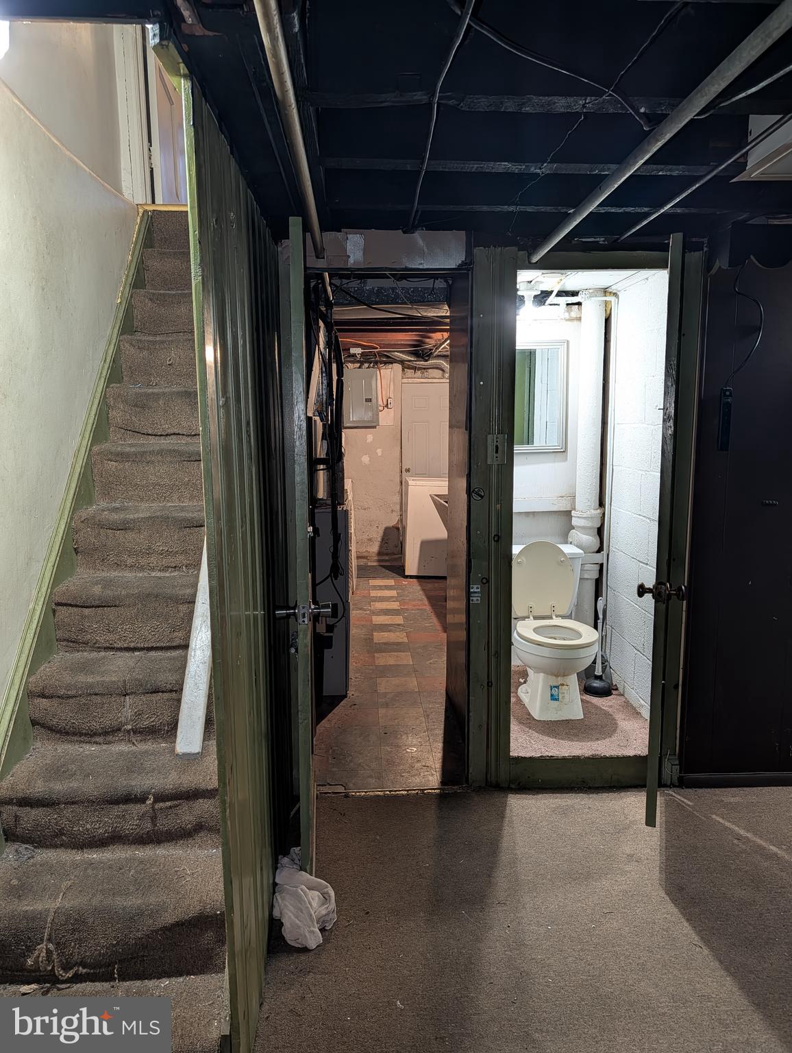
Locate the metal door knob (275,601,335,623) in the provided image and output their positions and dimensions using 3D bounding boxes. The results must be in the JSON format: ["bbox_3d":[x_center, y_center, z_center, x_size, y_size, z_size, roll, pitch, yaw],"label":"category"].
[{"bbox_3d":[-0.288,0.270,2.306,0.176,0.067,0.091,-1,8,-6],"label":"metal door knob"}]

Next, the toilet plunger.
[{"bbox_3d":[1.012,0.589,3.632,0.139,0.488,0.139,-1,8,-3],"label":"toilet plunger"}]

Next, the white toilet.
[{"bbox_3d":[0.729,0.468,3.550,0.453,0.760,0.725,-1,8,-4],"label":"white toilet"}]

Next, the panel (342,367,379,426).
[{"bbox_3d":[-0.376,-1.412,7.990,0.388,0.634,0.101,-1,8,-3],"label":"panel"}]

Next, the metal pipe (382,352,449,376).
[{"bbox_3d":[0.217,-1.710,7.714,0.755,0.252,0.222,-1,8,-3],"label":"metal pipe"}]

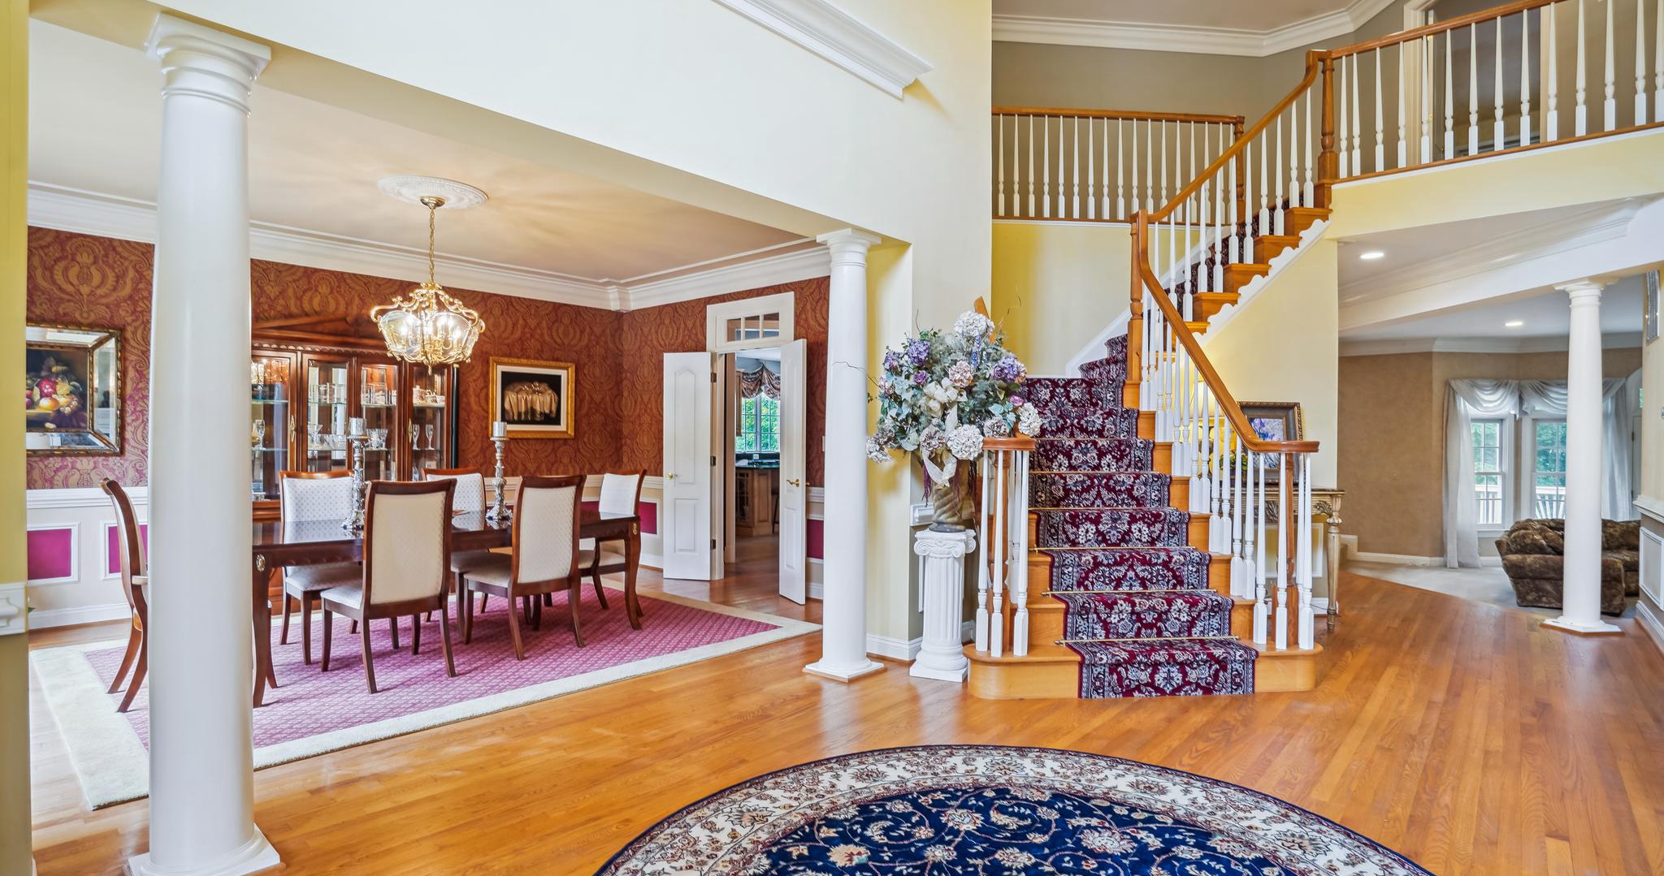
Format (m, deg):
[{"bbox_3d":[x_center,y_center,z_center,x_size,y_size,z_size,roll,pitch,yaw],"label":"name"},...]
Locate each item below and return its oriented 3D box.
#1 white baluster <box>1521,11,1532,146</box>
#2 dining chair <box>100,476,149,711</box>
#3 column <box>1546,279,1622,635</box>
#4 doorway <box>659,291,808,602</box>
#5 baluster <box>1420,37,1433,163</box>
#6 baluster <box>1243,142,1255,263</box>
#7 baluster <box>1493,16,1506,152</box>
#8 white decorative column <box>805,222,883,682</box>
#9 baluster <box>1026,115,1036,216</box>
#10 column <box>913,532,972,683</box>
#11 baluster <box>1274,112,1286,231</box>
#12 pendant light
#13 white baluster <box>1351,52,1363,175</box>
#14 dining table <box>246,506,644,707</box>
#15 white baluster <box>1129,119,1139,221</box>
[{"bbox_3d":[4.363,-2.261,4.646,0.043,0.854,0.043,0,0,39],"label":"white baluster"},{"bbox_3d":[-3.118,0.707,3.608,0.620,1.040,0.550,1,0,-45],"label":"dining chair"},{"bbox_3d":[5.169,0.122,5.093,0.270,2.385,0.270,0,0,0],"label":"column"},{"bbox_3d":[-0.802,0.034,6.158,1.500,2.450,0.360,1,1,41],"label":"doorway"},{"bbox_3d":[3.992,-2.273,4.956,0.042,0.870,0.042,1,1,39],"label":"baluster"},{"bbox_3d":[2.932,-1.656,5.196,0.043,0.860,0.043,1,1,39],"label":"baluster"},{"bbox_3d":[4.267,-2.269,4.720,0.042,0.870,0.042,1,1,39],"label":"baluster"},{"bbox_3d":[0.083,0.073,4.069,0.290,2.390,0.290,1,0,-45],"label":"white decorative column"},{"bbox_3d":[1.678,-2.295,6.207,0.038,0.870,0.038,0,1,-6],"label":"baluster"},{"bbox_3d":[0.605,0.888,4.030,0.285,0.765,0.285,0,0,23],"label":"column"},{"bbox_3d":[3.171,-1.861,5.229,0.043,0.860,0.043,1,1,39],"label":"baluster"},{"bbox_3d":[-2.402,-0.935,4.450,0.610,1.090,0.610,0,0,43],"label":"pendant light"},{"bbox_3d":[3.699,-2.276,5.204,0.042,0.870,0.042,1,1,39],"label":"white baluster"},{"bbox_3d":[-2.310,0.863,4.402,1.046,0.748,2.022,0,0,45],"label":"dining table"},{"bbox_3d":[2.577,-2.278,6.288,0.043,0.867,0.043,0,0,-3],"label":"white baluster"}]

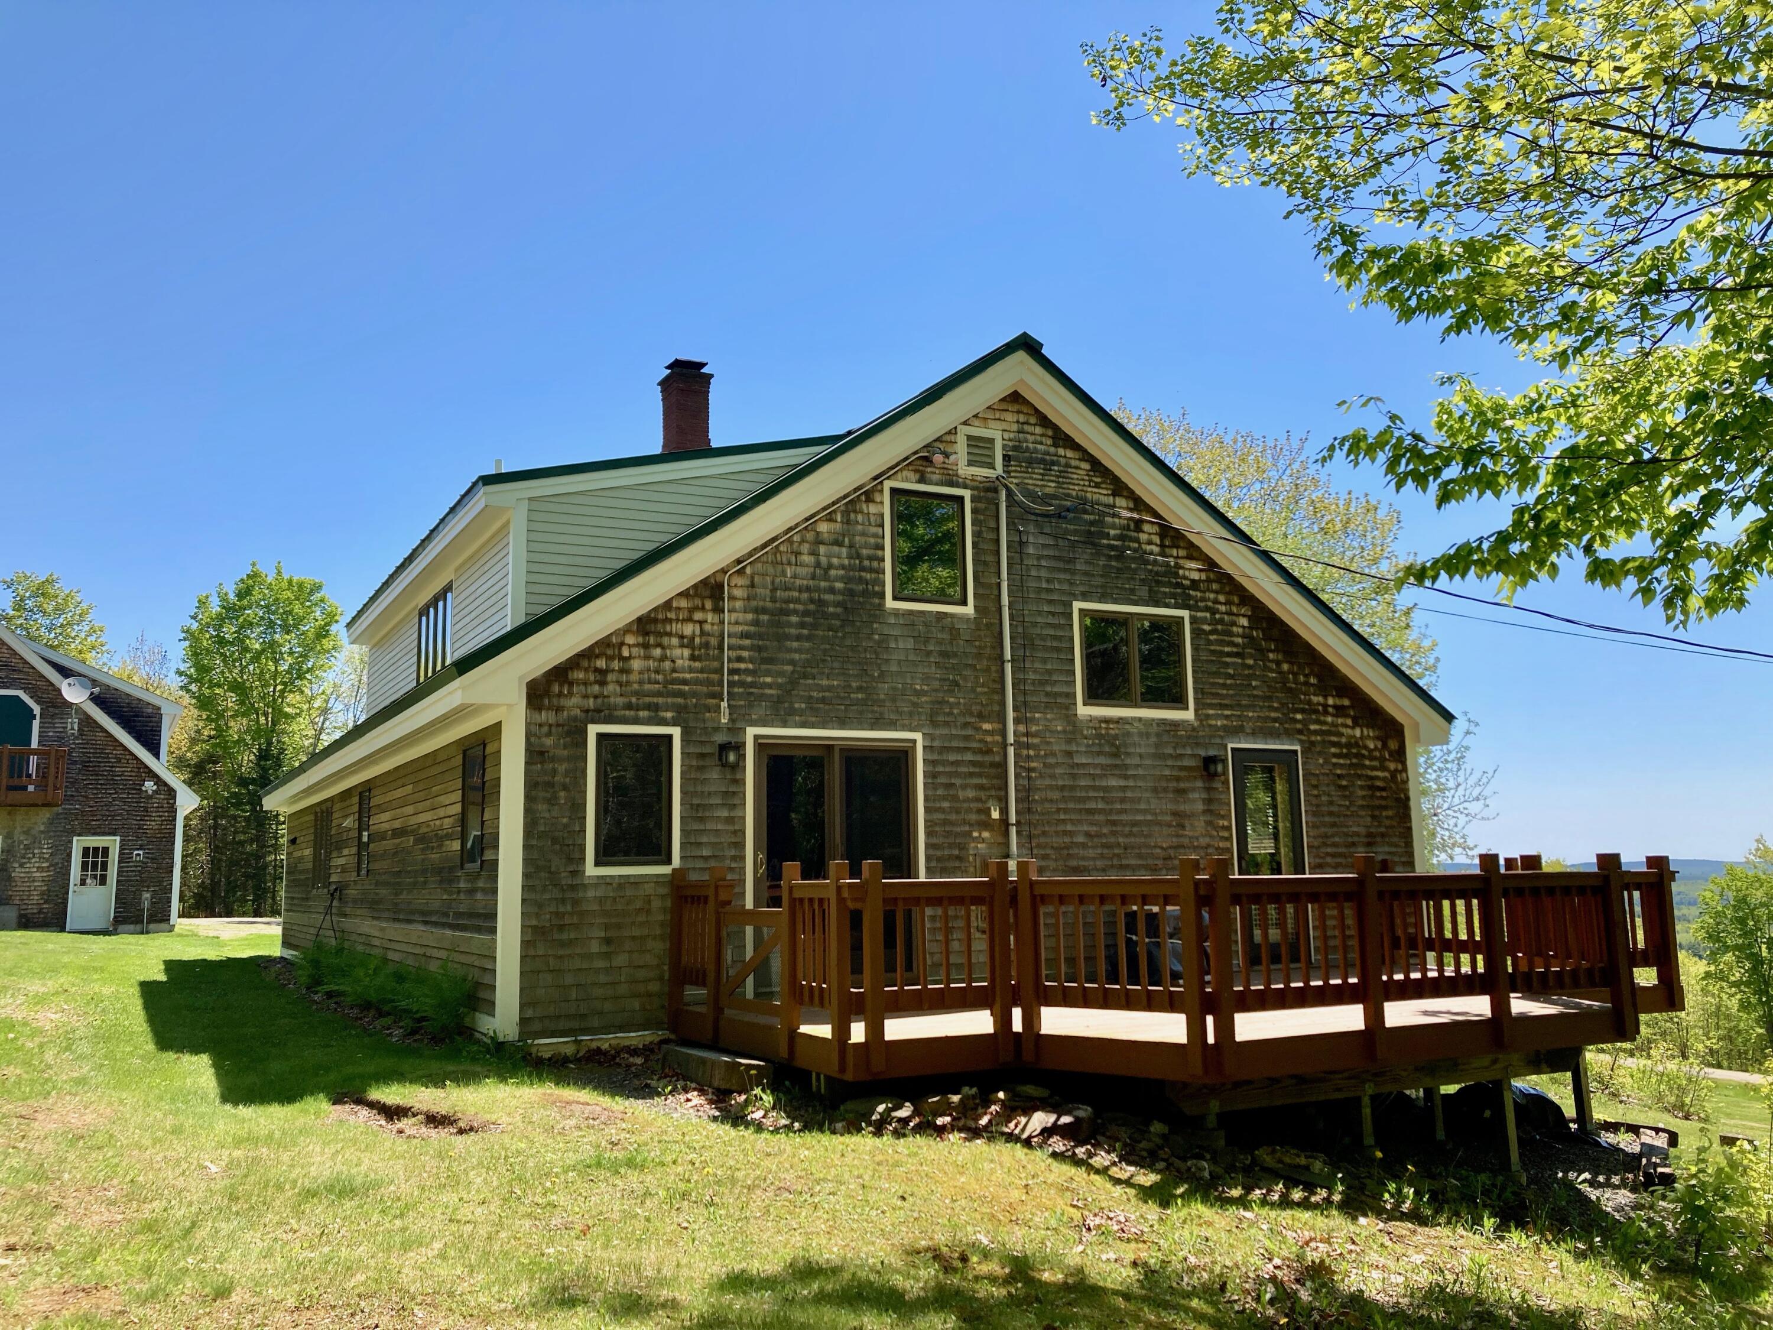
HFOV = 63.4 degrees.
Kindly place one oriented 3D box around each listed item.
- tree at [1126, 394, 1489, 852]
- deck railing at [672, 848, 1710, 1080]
[{"bbox_3d":[6.755,0.432,25.731,8.000,11.062,8.000,3,-10,-28],"label":"tree"},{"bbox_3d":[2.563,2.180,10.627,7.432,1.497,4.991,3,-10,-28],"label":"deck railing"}]

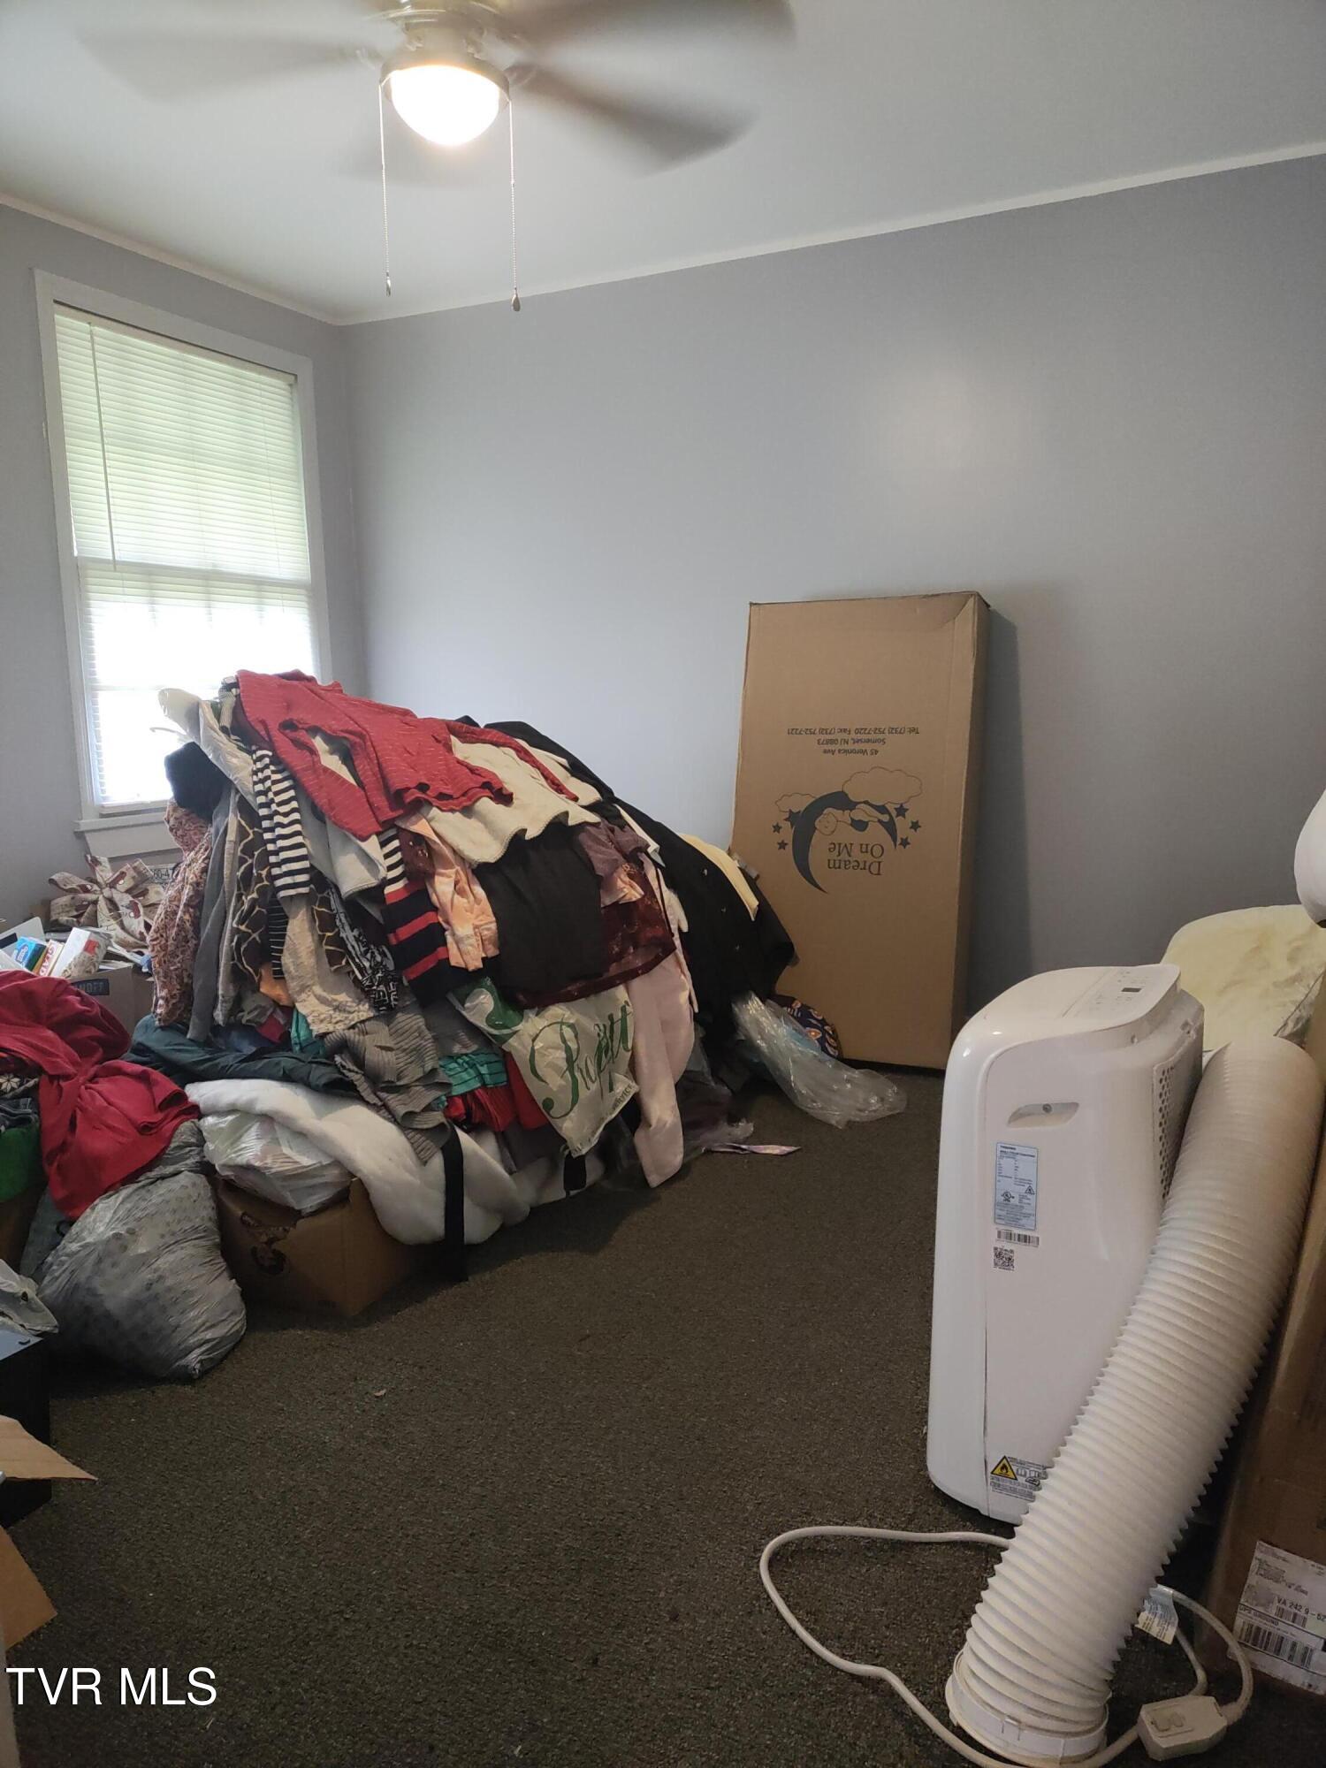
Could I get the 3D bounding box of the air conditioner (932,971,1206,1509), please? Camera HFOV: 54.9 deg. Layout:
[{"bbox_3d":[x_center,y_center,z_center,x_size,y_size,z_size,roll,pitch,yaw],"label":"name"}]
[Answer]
[{"bbox_3d":[0.556,0.484,1.743,0.330,0.705,0.350,3,10,28],"label":"air conditioner"}]

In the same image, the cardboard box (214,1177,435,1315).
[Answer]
[{"bbox_3d":[-0.665,0.633,2.519,0.370,0.240,0.330,3,9,25],"label":"cardboard box"}]

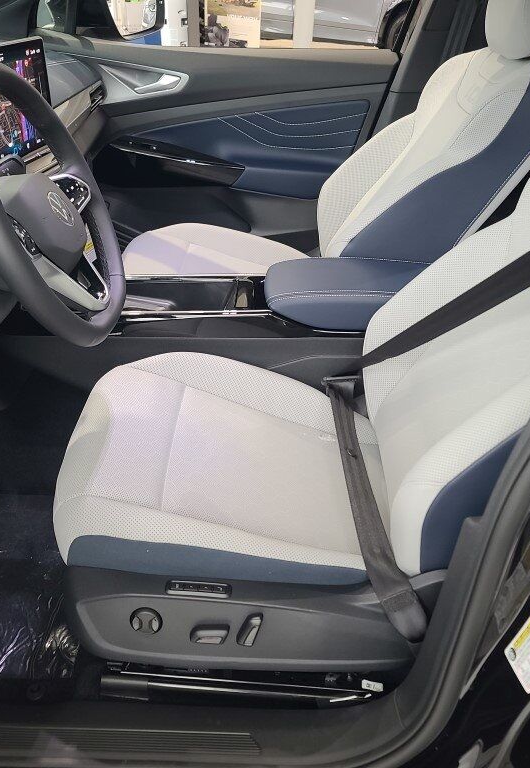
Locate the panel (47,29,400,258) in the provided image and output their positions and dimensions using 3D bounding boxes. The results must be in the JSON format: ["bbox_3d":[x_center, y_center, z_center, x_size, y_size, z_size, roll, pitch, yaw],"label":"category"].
[{"bbox_3d":[-0.126,-0.626,1.982,0.950,0.550,0.140,1,31,0],"label":"panel"}]

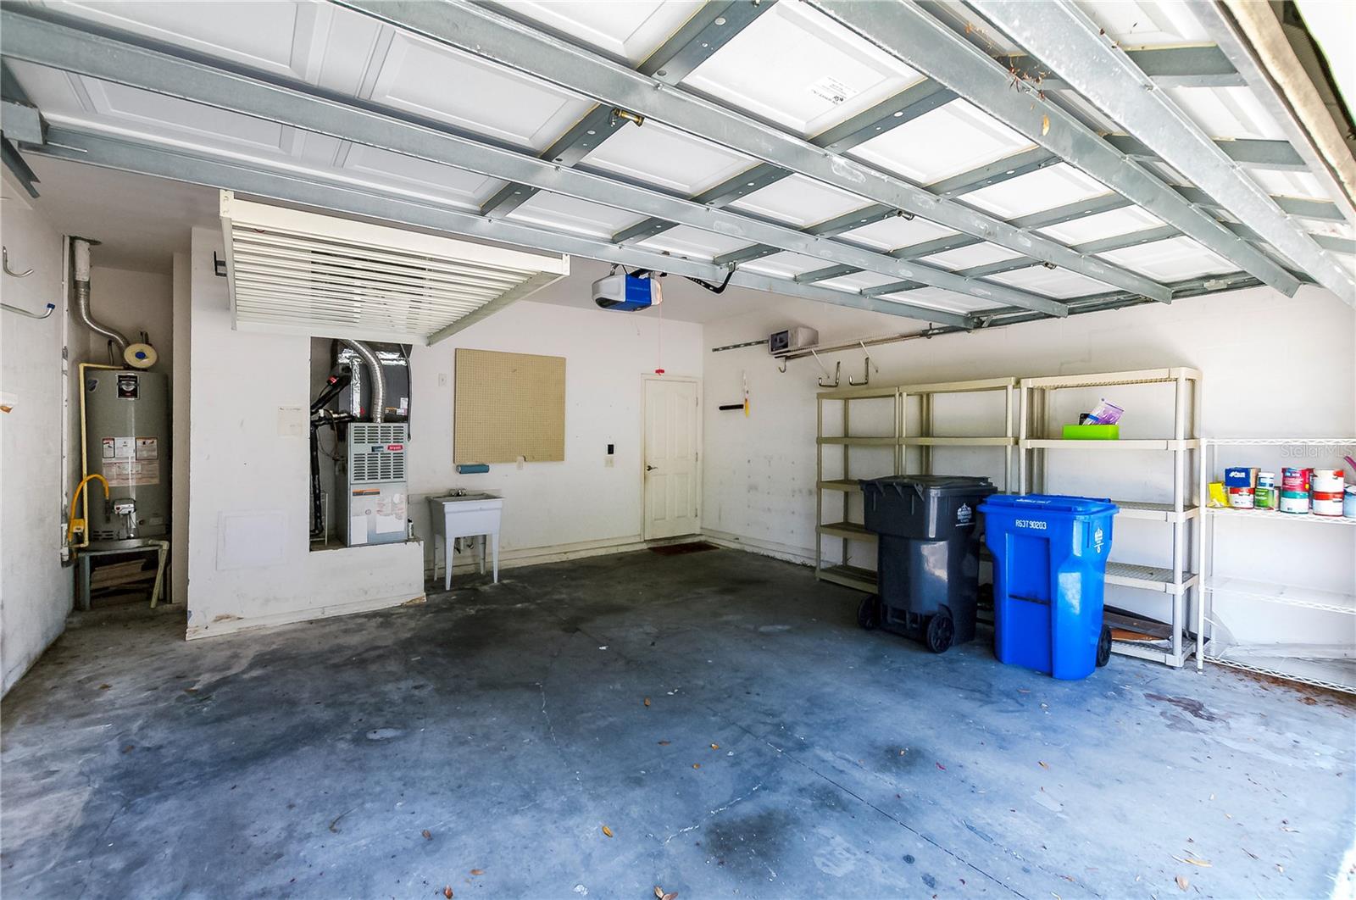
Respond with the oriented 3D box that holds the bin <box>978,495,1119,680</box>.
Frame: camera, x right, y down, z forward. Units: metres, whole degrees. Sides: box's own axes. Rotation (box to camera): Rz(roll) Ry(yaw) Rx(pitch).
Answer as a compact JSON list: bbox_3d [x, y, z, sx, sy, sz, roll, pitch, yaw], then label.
[{"bbox_3d":[2.328,0.808,3.536,0.690,1.035,0.565,0,1,-38],"label":"bin"}]

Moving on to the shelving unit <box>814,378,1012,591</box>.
[{"bbox_3d":[2.106,0.388,4.994,0.475,1.860,1.810,-1,2,-38],"label":"shelving unit"}]

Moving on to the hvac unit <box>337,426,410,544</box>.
[{"bbox_3d":[-2.758,0.282,5.105,0.450,1.030,0.720,-1,2,-35],"label":"hvac unit"}]

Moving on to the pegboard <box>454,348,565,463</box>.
[{"bbox_3d":[-1.799,-0.459,6.171,1.225,1.205,0.045,0,1,-38],"label":"pegboard"}]

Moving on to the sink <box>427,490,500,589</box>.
[{"bbox_3d":[-2.097,0.863,5.519,0.565,0.840,0.650,0,1,-38],"label":"sink"}]

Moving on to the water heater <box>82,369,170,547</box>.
[{"bbox_3d":[-4.700,0.046,4.836,0.515,1.460,0.515,0,1,-40],"label":"water heater"}]

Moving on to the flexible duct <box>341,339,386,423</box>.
[{"bbox_3d":[-2.565,-0.584,4.620,0.320,0.710,0.200,0,1,-38],"label":"flexible duct"}]

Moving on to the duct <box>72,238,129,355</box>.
[{"bbox_3d":[-4.778,-1.243,4.679,0.270,0.830,0.360,-1,2,-34],"label":"duct"}]

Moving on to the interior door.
[{"bbox_3d":[-0.085,0.130,7.551,0.880,2.060,0.050,0,1,-38],"label":"interior door"}]

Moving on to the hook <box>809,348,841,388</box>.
[{"bbox_3d":[1.546,-0.852,5.897,0.280,0.410,0.160,-1,2,-38],"label":"hook"}]

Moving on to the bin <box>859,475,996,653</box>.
[{"bbox_3d":[1.818,0.769,4.122,0.760,1.140,0.680,-1,2,-32],"label":"bin"}]

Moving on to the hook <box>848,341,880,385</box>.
[{"bbox_3d":[1.824,-0.840,5.537,0.280,0.410,0.150,-1,2,-38],"label":"hook"}]

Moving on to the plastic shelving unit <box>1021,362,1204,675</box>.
[{"bbox_3d":[2.970,0.412,3.936,0.450,1.830,0.925,0,1,-38],"label":"plastic shelving unit"}]

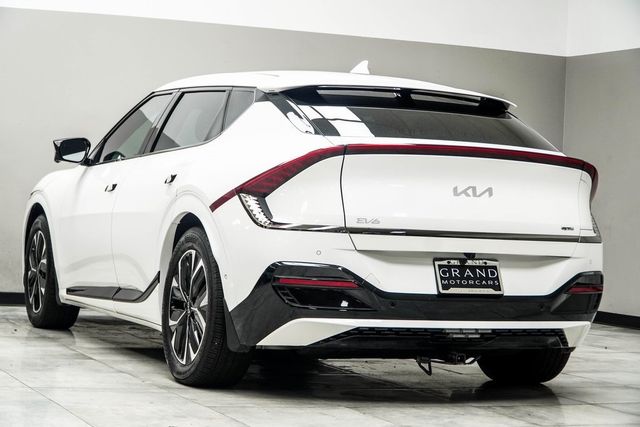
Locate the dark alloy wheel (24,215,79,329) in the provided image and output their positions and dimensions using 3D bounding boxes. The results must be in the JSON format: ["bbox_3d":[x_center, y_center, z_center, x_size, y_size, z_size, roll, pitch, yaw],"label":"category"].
[{"bbox_3d":[-1.744,0.385,8.727,0.245,0.735,0.735,2,0,-25],"label":"dark alloy wheel"}]

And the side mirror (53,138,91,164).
[{"bbox_3d":[-1.463,-0.363,7.891,0.220,0.155,0.170,2,0,-25],"label":"side mirror"}]

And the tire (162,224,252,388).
[{"bbox_3d":[-0.502,0.425,6.106,0.245,0.735,0.735,2,0,-25],"label":"tire"}]

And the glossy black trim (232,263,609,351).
[{"bbox_3d":[0.536,0.421,5.836,1.850,0.395,0.500,2,0,-25],"label":"glossy black trim"}]

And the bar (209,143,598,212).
[{"bbox_3d":[0.514,-0.130,5.931,1.850,0.325,0.695,2,0,-25],"label":"bar"}]

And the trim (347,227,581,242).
[{"bbox_3d":[0.641,0.090,5.651,1.175,0.037,0.075,2,0,-25],"label":"trim"}]

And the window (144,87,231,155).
[{"bbox_3d":[-0.626,-0.475,6.671,0.080,0.411,1.050,33,-13,-23],"label":"window"}]

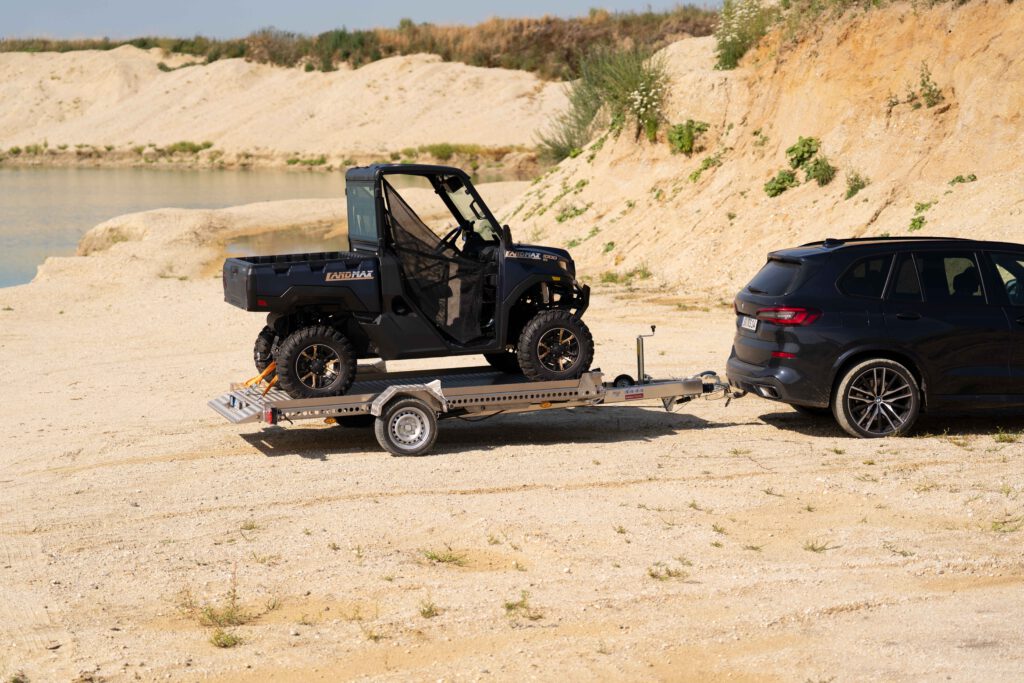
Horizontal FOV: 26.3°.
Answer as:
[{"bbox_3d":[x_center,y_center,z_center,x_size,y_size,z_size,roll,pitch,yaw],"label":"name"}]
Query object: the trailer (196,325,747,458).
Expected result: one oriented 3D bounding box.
[{"bbox_3d":[-0.249,0.405,19.777,4.775,0.882,2.040,-4,5,-16],"label":"trailer"}]

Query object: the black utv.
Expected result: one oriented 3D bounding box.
[{"bbox_3d":[-0.904,-0.567,19.494,3.047,1.993,1.600,-4,5,-15],"label":"black utv"}]

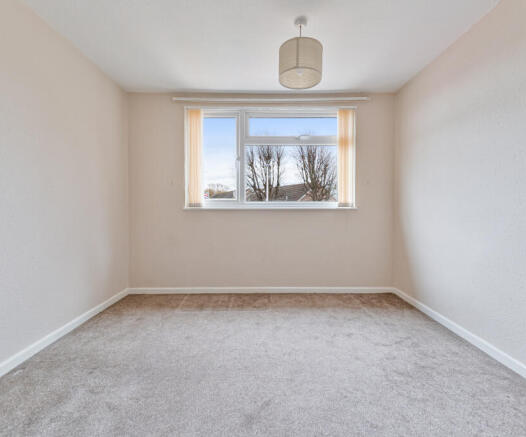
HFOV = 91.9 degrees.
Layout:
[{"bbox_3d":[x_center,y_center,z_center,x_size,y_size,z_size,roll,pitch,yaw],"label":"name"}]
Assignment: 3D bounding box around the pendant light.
[{"bbox_3d":[0.272,-1.209,1.827,0.304,0.407,0.304,0,2,0],"label":"pendant light"}]

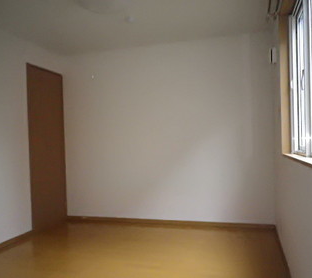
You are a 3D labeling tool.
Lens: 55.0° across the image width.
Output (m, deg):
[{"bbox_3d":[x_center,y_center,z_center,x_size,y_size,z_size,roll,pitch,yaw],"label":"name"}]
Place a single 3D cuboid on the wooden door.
[{"bbox_3d":[-1.415,0.115,3.905,0.050,2.040,0.708,-2,0,17],"label":"wooden door"}]

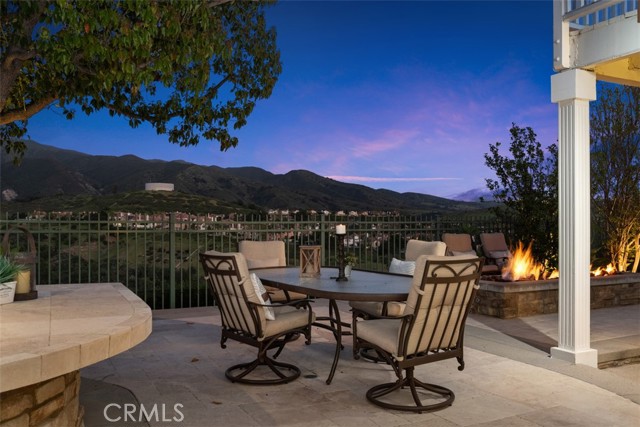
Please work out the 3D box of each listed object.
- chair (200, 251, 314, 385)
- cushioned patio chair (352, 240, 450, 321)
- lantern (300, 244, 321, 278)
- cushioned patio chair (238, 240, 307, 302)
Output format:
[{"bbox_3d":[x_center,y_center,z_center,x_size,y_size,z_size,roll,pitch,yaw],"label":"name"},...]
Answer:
[{"bbox_3d":[-0.472,0.770,4.325,0.730,0.990,0.620,0,0,-40],"label":"chair"},{"bbox_3d":[0.697,0.770,5.078,0.730,0.990,0.620,0,0,-31],"label":"cushioned patio chair"},{"bbox_3d":[-0.081,0.405,4.850,0.165,0.270,0.165,0,0,14],"label":"lantern"},{"bbox_3d":[-0.494,0.770,5.789,0.620,0.990,0.730,0,0,-26],"label":"cushioned patio chair"}]

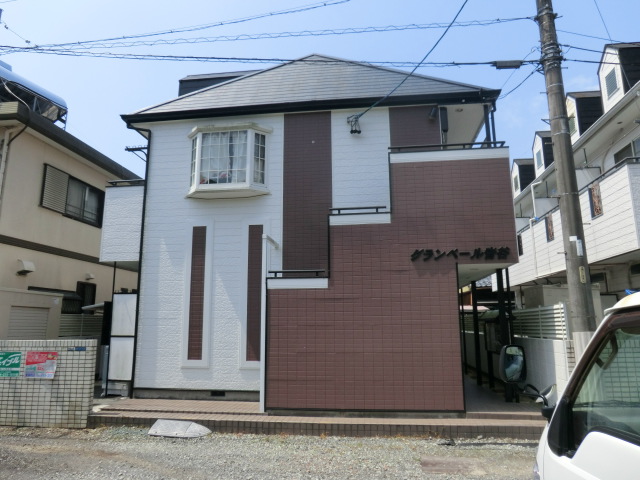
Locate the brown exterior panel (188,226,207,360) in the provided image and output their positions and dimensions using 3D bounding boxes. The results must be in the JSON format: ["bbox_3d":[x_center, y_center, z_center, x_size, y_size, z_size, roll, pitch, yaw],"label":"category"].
[{"bbox_3d":[-2.472,1.039,8.939,0.290,2.670,0.040,-2,-10,7],"label":"brown exterior panel"}]

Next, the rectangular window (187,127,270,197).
[{"bbox_3d":[-1.948,-1.646,9.199,1.800,1.430,0.390,-2,-10,7],"label":"rectangular window"}]

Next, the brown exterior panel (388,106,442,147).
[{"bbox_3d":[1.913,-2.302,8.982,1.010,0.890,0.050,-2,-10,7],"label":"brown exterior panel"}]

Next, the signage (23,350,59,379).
[{"bbox_3d":[-4.620,2.070,7.350,0.570,0.420,0.020,-1,-10,5],"label":"signage"}]

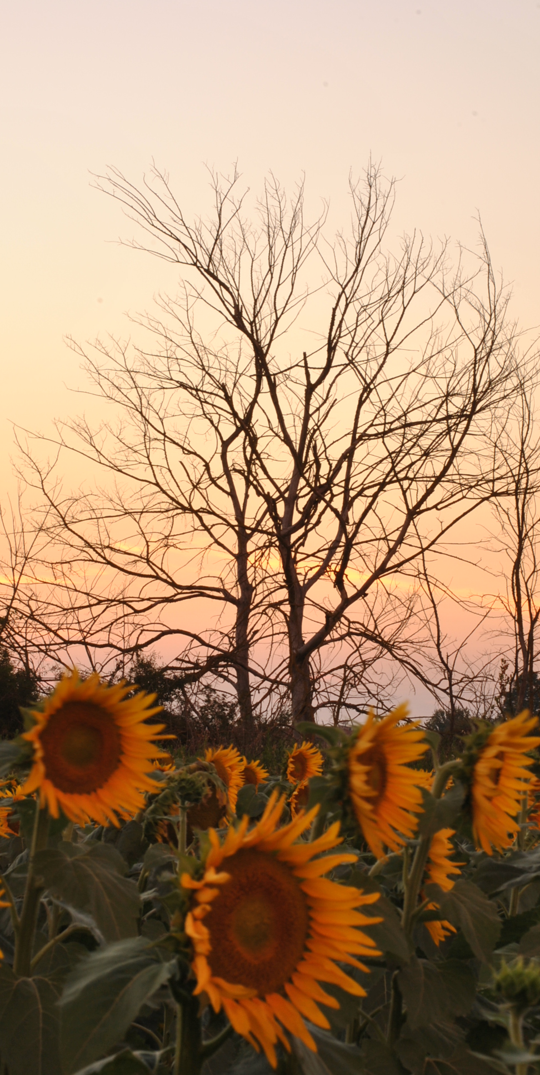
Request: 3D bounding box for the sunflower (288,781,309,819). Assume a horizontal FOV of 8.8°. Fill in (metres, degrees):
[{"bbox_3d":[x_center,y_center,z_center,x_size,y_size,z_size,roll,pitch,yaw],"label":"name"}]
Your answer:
[{"bbox_3d":[0.179,1.357,17.800,0.090,0.230,0.230,-3,-4,40],"label":"sunflower"}]

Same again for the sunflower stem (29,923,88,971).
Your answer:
[{"bbox_3d":[-0.354,0.689,5.900,0.125,0.022,0.030,-36,0,9],"label":"sunflower stem"}]

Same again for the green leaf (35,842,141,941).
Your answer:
[{"bbox_3d":[-0.328,0.645,6.300,0.200,0.190,0.100,1,-3,-10],"label":"green leaf"}]

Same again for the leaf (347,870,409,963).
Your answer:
[{"bbox_3d":[0.191,0.672,6.200,0.115,0.165,0.060,0,-3,-6],"label":"leaf"}]

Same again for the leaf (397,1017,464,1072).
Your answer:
[{"bbox_3d":[0.275,0.870,6.000,0.118,0.098,0.070,0,-3,-6],"label":"leaf"}]

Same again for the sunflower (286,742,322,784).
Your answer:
[{"bbox_3d":[0.185,1.217,18.800,0.090,0.235,0.235,-2,-4,38],"label":"sunflower"}]

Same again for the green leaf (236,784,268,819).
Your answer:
[{"bbox_3d":[-0.077,1.095,14.500,0.140,0.150,0.060,1,-3,-11],"label":"green leaf"}]

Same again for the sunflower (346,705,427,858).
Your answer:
[{"bbox_3d":[0.202,0.425,6.100,0.090,0.265,0.260,6,0,27],"label":"sunflower"}]

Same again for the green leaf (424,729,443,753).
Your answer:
[{"bbox_3d":[0.274,0.351,6.000,0.050,0.048,0.050,-2,-3,27],"label":"green leaf"}]

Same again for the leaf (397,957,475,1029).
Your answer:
[{"bbox_3d":[0.290,0.795,6.100,0.137,0.127,0.060,0,-3,-6],"label":"leaf"}]

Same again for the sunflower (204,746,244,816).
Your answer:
[{"bbox_3d":[-0.163,0.876,12.600,0.250,0.250,0.100,3,-4,-43],"label":"sunflower"}]

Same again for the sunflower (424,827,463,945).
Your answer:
[{"bbox_3d":[0.349,0.728,7.300,0.090,0.240,0.240,-1,-3,18],"label":"sunflower"}]

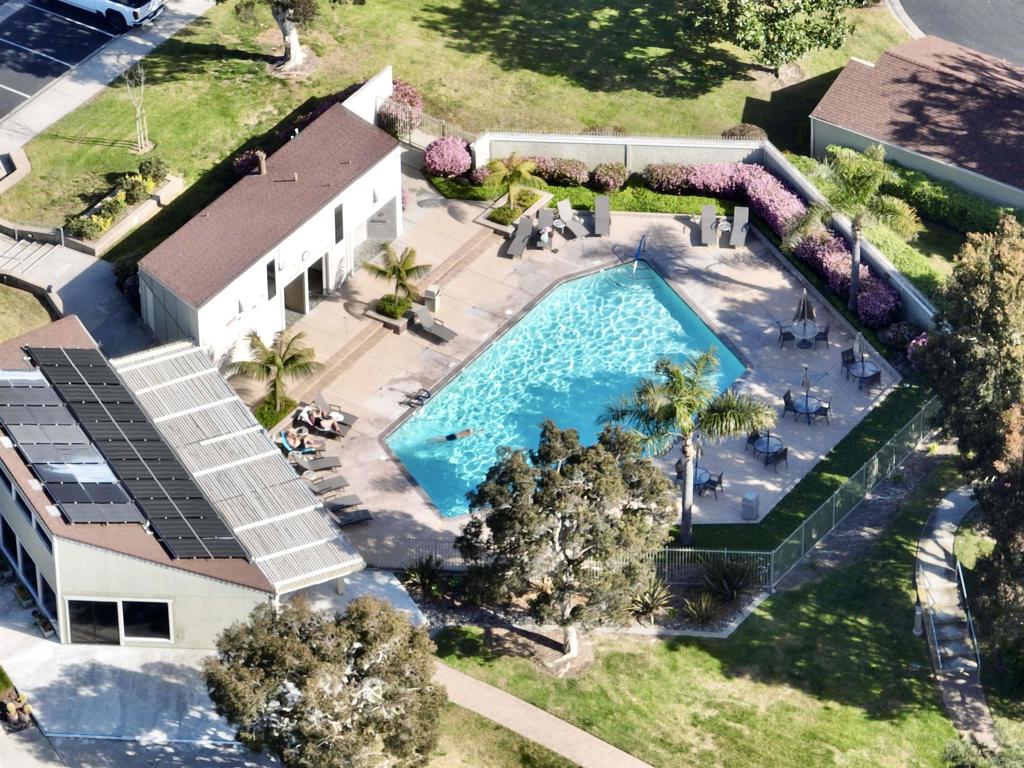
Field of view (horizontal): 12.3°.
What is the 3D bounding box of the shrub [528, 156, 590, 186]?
[{"bbox_3d":[1.849,-8.430,189.374,2.400,1.150,1.250,2,36,3],"label":"shrub"}]

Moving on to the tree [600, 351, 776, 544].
[{"bbox_3d":[6.364,2.904,170.790,6.000,7.300,5.700,-1,36,0],"label":"tree"}]

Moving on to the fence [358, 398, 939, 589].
[{"bbox_3d":[6.340,5.283,172.245,22.929,1.750,6.614,-13,37,-16],"label":"fence"}]

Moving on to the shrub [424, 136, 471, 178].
[{"bbox_3d":[-2.607,-9.136,192.537,1.850,1.600,1.800,-1,36,0],"label":"shrub"}]

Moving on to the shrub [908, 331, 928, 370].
[{"bbox_3d":[15.484,-1.187,179.433,1.350,1.350,1.350,0,36,0],"label":"shrub"}]

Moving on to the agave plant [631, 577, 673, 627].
[{"bbox_3d":[4.952,7.838,168.937,1.500,1.500,1.400,-1,36,0],"label":"agave plant"}]

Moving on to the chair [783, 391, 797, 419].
[{"bbox_3d":[10.416,0.726,177.256,0.610,0.880,0.580,22,42,27],"label":"chair"}]

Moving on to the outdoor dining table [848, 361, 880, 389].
[{"bbox_3d":[13.358,-0.246,180.635,1.090,0.730,1.090,-1,36,0],"label":"outdoor dining table"}]

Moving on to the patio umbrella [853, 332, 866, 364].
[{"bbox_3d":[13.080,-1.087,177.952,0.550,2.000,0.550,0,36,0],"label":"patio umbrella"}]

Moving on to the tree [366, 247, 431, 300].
[{"bbox_3d":[-4.441,-3.982,184.235,2.450,2.400,2.350,-1,36,0],"label":"tree"}]

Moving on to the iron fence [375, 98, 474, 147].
[{"bbox_3d":[-3.443,-9.941,190.660,5.010,1.700,0.100,24,43,29],"label":"iron fence"}]

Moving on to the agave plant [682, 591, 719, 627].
[{"bbox_3d":[6.636,7.903,167.661,1.300,1.100,1.200,0,36,0],"label":"agave plant"}]

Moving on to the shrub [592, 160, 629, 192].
[{"bbox_3d":[3.959,-8.340,191.425,1.430,1.250,1.400,-1,36,0],"label":"shrub"}]

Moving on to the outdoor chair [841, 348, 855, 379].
[{"bbox_3d":[12.780,-0.788,179.304,0.580,0.880,0.610,-22,41,-27],"label":"outdoor chair"}]

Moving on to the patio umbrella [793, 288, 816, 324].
[{"bbox_3d":[11.239,-2.548,182.314,0.920,2.540,0.900,-1,36,0],"label":"patio umbrella"}]

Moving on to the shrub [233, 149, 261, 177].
[{"bbox_3d":[-10.346,-8.526,188.438,1.500,1.700,1.500,0,36,0],"label":"shrub"}]

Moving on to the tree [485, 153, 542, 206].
[{"bbox_3d":[0.016,-7.929,187.141,2.350,2.400,2.200,0,36,0],"label":"tree"}]

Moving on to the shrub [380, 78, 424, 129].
[{"bbox_3d":[-4.419,-11.320,192.206,1.850,1.900,2.000,0,36,0],"label":"shrub"}]

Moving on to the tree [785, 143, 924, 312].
[{"bbox_3d":[13.101,-5.515,181.328,5.200,6.100,4.900,0,36,0],"label":"tree"}]

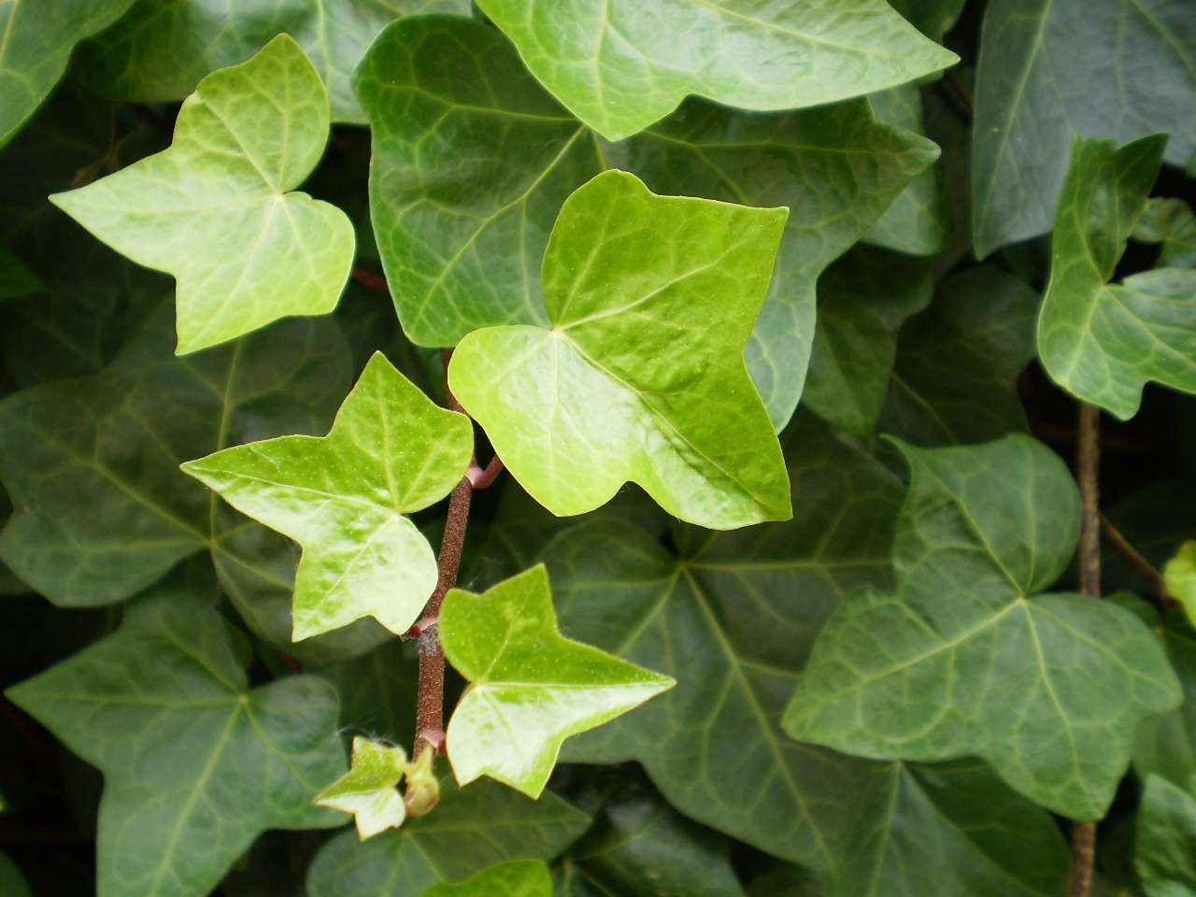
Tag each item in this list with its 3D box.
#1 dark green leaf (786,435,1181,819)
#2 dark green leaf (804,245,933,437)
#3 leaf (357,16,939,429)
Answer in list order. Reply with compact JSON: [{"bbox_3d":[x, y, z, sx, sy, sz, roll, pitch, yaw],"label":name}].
[{"bbox_3d":[0.078,0.036,0.295,0.081,0.078,0.017,0,-20,0],"label":"dark green leaf"},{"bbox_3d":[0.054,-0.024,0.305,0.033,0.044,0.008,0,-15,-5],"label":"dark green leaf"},{"bbox_3d":[0.010,-0.044,0.280,0.112,0.080,0.019,0,-20,0],"label":"leaf"}]

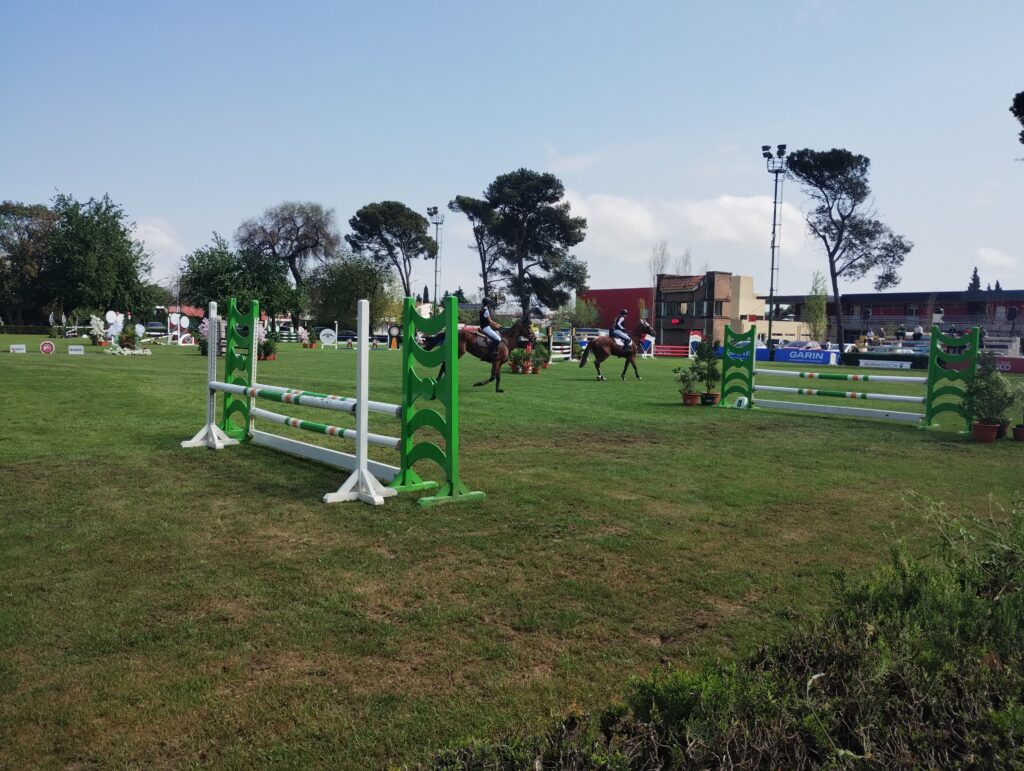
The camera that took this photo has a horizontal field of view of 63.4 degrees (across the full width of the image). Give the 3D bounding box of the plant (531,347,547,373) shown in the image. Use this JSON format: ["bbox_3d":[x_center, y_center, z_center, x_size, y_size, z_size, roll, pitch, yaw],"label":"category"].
[{"bbox_3d":[1.031,-1.005,31.762,0.620,1.070,0.620,2,4,0],"label":"plant"}]

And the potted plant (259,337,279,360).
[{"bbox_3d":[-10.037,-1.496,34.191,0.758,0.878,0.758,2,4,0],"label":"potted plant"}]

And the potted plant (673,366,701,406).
[{"bbox_3d":[3.812,0.015,18.122,0.581,0.859,0.581,2,4,0],"label":"potted plant"}]

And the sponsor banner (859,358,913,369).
[{"bbox_3d":[22.525,-1.262,49.998,3.200,0.400,0.060,2,4,9],"label":"sponsor banner"}]

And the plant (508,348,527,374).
[{"bbox_3d":[0.196,-0.868,29.614,0.623,0.903,0.623,2,4,0],"label":"plant"}]

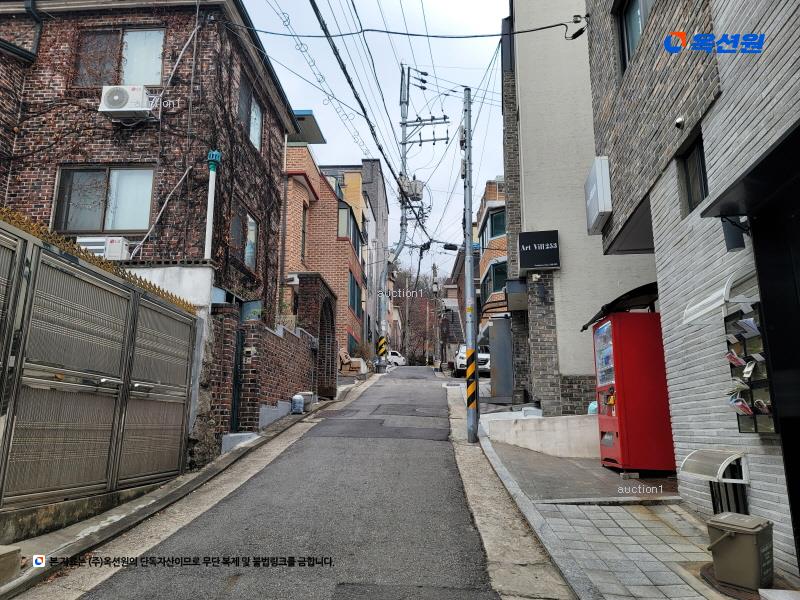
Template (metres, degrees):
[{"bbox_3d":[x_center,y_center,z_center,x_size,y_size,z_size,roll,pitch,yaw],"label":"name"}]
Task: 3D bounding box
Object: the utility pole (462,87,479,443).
[{"bbox_3d":[1.185,-0.802,9.712,0.200,6.180,0.200,1,-13,0],"label":"utility pole"}]

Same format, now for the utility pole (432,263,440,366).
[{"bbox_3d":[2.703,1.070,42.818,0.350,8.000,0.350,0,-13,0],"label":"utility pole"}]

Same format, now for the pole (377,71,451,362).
[{"bbox_3d":[0.715,-4.462,27.747,3.230,15.530,1.000,-2,-13,12],"label":"pole"}]

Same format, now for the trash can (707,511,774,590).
[{"bbox_3d":[2.280,1.681,3.883,0.260,0.390,0.310,4,-9,-36],"label":"trash can"}]

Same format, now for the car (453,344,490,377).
[{"bbox_3d":[3.799,3.294,30.162,1.850,1.620,4.450,0,-9,3],"label":"car"}]

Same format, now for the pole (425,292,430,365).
[{"bbox_3d":[2.434,2.565,50.678,0.280,6.270,0.280,1,-13,0],"label":"pole"}]

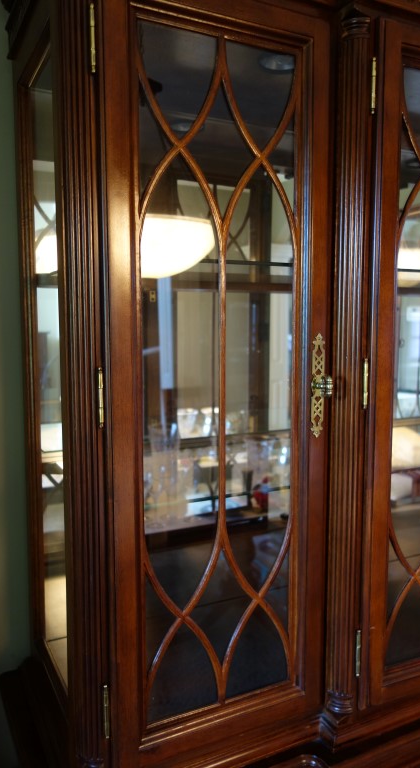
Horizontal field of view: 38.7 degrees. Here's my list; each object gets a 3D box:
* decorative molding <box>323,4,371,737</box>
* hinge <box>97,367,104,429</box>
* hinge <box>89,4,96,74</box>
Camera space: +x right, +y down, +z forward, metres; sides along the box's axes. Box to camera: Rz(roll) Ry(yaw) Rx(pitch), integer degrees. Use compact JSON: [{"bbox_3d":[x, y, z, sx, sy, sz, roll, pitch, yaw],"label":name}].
[{"bbox_3d":[0.203,0.010,0.890,0.045,1.055,0.045,-3,7,-26],"label":"decorative molding"},{"bbox_3d":[-0.138,0.017,0.753,0.008,0.077,0.008,-3,7,-26],"label":"hinge"},{"bbox_3d":[-0.138,-0.409,0.708,0.008,0.077,0.008,-3,7,-26],"label":"hinge"}]

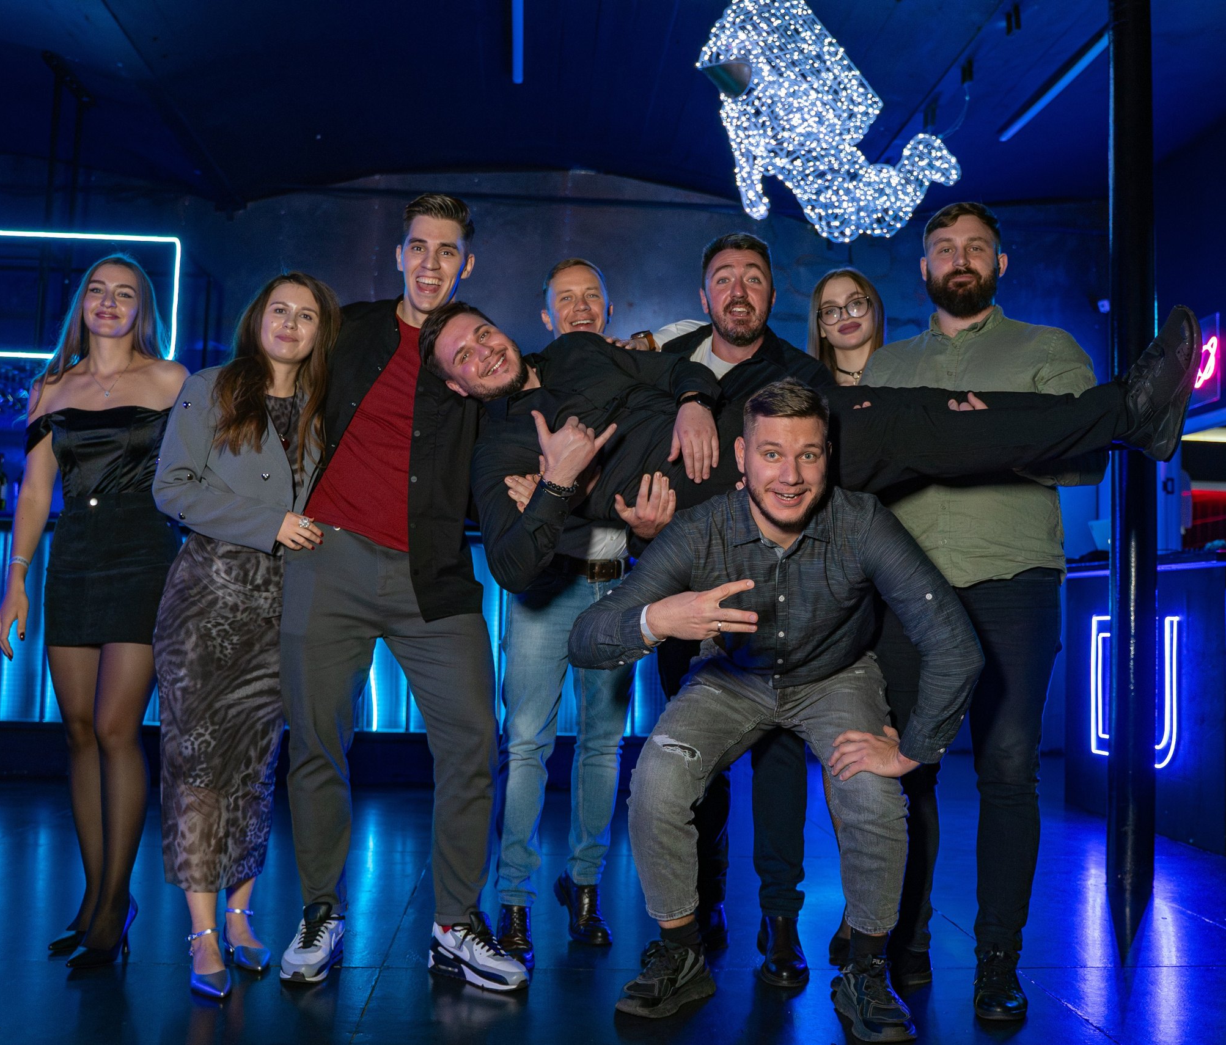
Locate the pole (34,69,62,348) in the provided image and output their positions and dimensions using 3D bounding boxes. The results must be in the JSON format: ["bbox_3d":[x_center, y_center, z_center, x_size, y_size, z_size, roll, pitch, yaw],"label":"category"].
[{"bbox_3d":[-2.925,-1.632,6.768,0.032,1.471,0.032,2,-4,-3],"label":"pole"}]

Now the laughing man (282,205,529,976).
[{"bbox_3d":[-0.518,0.127,3.173,0.640,1.900,0.420,2,-4,-11],"label":"laughing man"}]

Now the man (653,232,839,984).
[{"bbox_3d":[0.329,0.181,3.322,0.560,1.860,0.480,1,-4,4],"label":"man"}]

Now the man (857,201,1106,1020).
[{"bbox_3d":[0.875,0.162,3.127,0.620,1.900,0.460,1,-4,12],"label":"man"}]

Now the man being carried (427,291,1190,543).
[{"bbox_3d":[0.423,-0.203,2.884,1.720,0.530,0.440,2,-41,2],"label":"man being carried"}]

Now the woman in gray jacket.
[{"bbox_3d":[-0.880,0.227,3.103,0.480,1.670,0.380,3,-5,-23],"label":"woman in gray jacket"}]

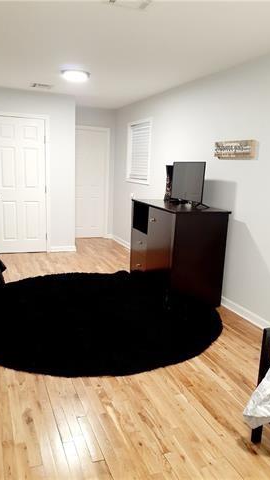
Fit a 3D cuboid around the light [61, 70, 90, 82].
[{"bbox_3d":[-0.670,-1.831,4.225,0.320,0.080,0.320,-2,12,-22],"label":"light"}]

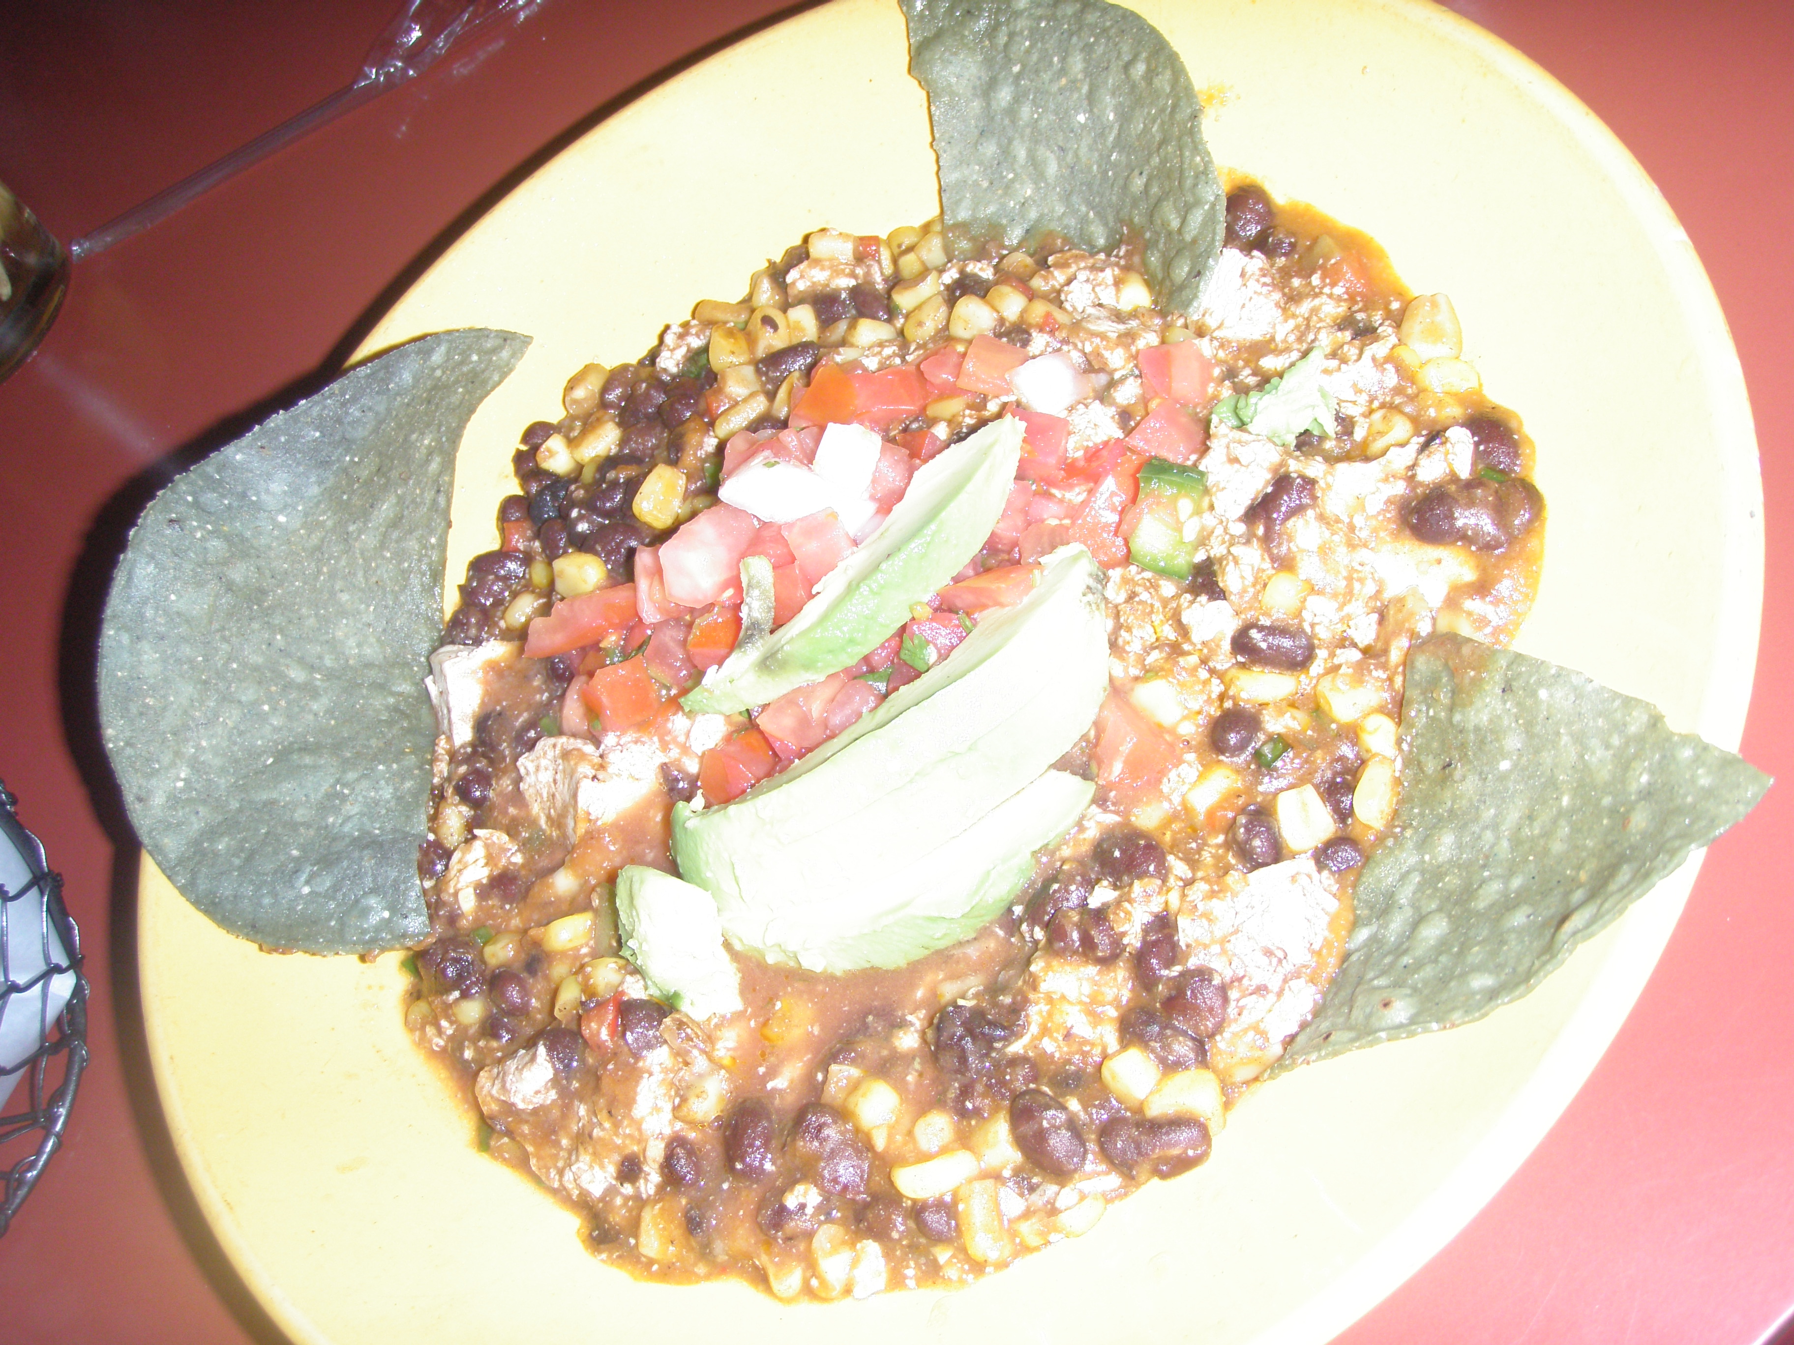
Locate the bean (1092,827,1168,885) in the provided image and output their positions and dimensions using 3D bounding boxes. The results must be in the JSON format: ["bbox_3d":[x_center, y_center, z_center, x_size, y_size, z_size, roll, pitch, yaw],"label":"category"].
[{"bbox_3d":[0.033,0.026,0.275,0.012,0.007,0.008,6,66,31],"label":"bean"}]

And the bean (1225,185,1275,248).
[{"bbox_3d":[0.062,-0.080,0.346,0.009,0.009,0.012,-20,55,18],"label":"bean"}]

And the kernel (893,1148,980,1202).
[{"bbox_3d":[0.006,0.073,0.284,0.013,0.006,0.007,-19,55,19],"label":"kernel"}]

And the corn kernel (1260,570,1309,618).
[{"bbox_3d":[0.061,-0.012,0.311,0.008,0.006,0.007,18,65,17],"label":"corn kernel"}]

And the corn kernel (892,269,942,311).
[{"bbox_3d":[0.003,-0.069,0.353,0.009,0.006,0.006,-28,61,-8],"label":"corn kernel"}]

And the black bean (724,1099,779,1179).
[{"bbox_3d":[-0.022,0.072,0.303,0.009,0.008,0.013,-21,55,17],"label":"black bean"}]

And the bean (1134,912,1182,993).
[{"bbox_3d":[0.038,0.041,0.287,0.006,0.006,0.012,14,64,15],"label":"bean"}]

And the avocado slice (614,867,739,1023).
[{"bbox_3d":[-0.033,0.041,0.299,0.015,0.011,0.026,-37,52,4],"label":"avocado slice"}]

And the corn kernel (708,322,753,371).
[{"bbox_3d":[-0.030,-0.058,0.350,0.007,0.006,0.008,-17,60,-2],"label":"corn kernel"}]

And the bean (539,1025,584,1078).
[{"bbox_3d":[-0.053,0.059,0.305,0.009,0.007,0.007,-32,52,8],"label":"bean"}]

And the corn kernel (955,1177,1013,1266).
[{"bbox_3d":[0.013,0.079,0.283,0.007,0.006,0.011,-31,53,10],"label":"corn kernel"}]

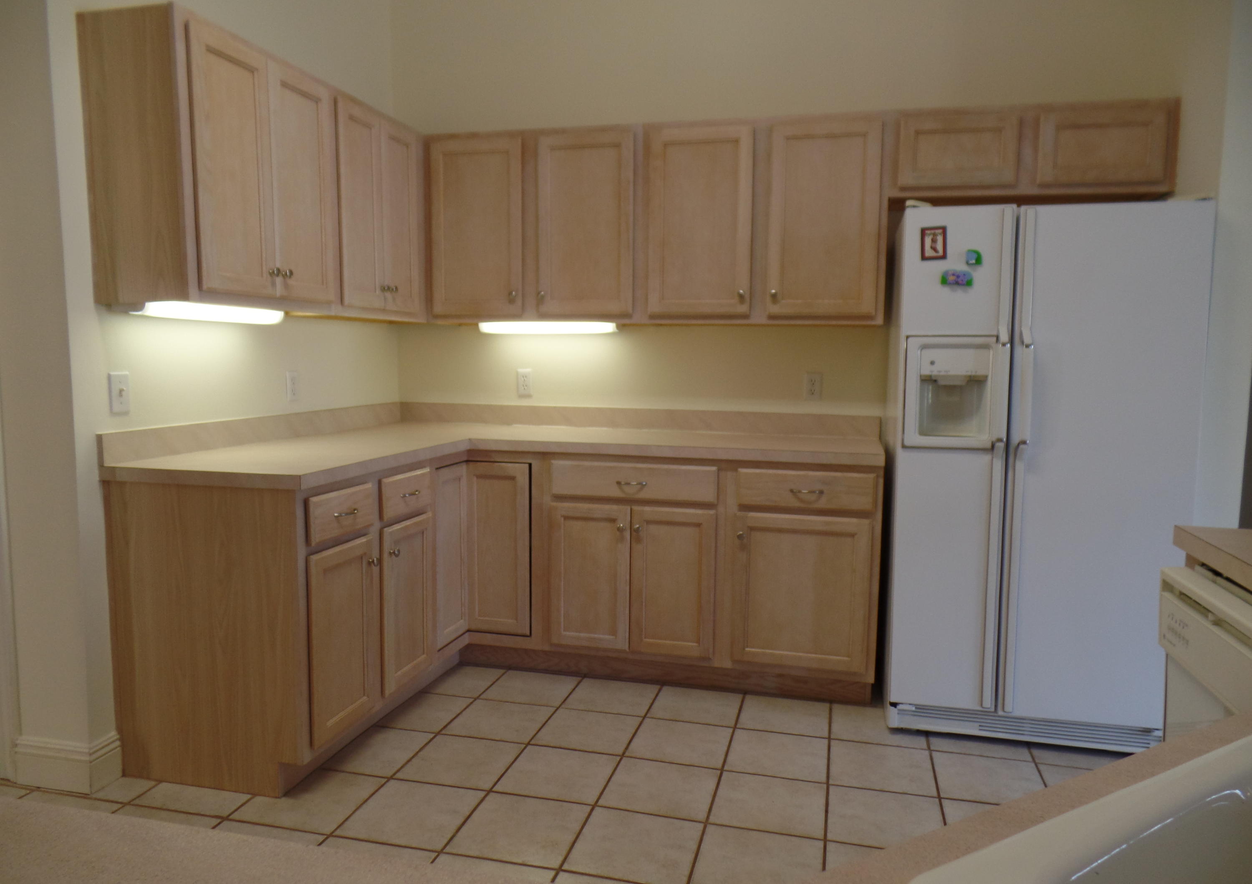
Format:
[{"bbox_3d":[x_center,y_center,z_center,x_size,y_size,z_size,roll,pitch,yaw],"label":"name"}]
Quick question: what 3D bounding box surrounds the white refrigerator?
[{"bbox_3d":[1.359,0.097,2.899,0.825,1.710,0.780,2,6,14],"label":"white refrigerator"}]

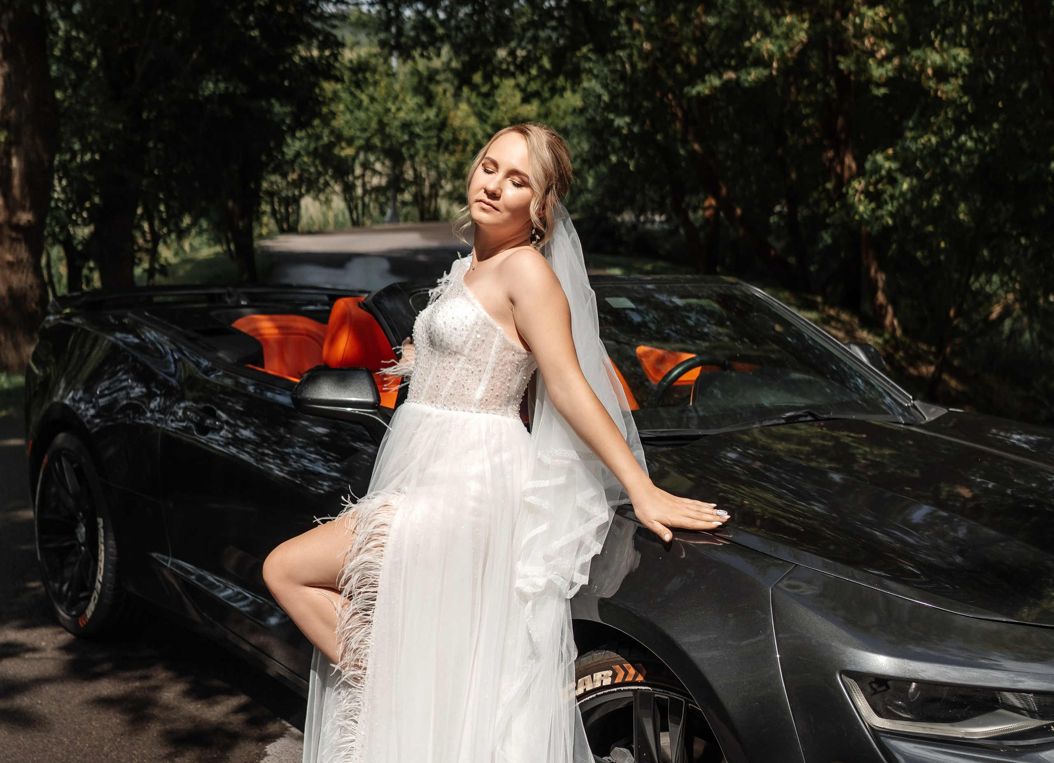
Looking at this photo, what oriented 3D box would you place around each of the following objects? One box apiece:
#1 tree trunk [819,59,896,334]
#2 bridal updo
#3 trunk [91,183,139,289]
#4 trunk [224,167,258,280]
[{"bbox_3d":[3.473,-1.948,16.000,0.700,2.850,0.550,1,7,0],"label":"tree trunk"},{"bbox_3d":[-0.017,-0.378,2.930,0.180,0.225,0.210,17,3,34],"label":"bridal updo"},{"bbox_3d":[-4.283,-1.421,16.000,0.450,1.450,0.450,1,7,0],"label":"trunk"},{"bbox_3d":[-3.730,-2.033,20.000,0.420,1.600,0.420,1,7,0],"label":"trunk"}]

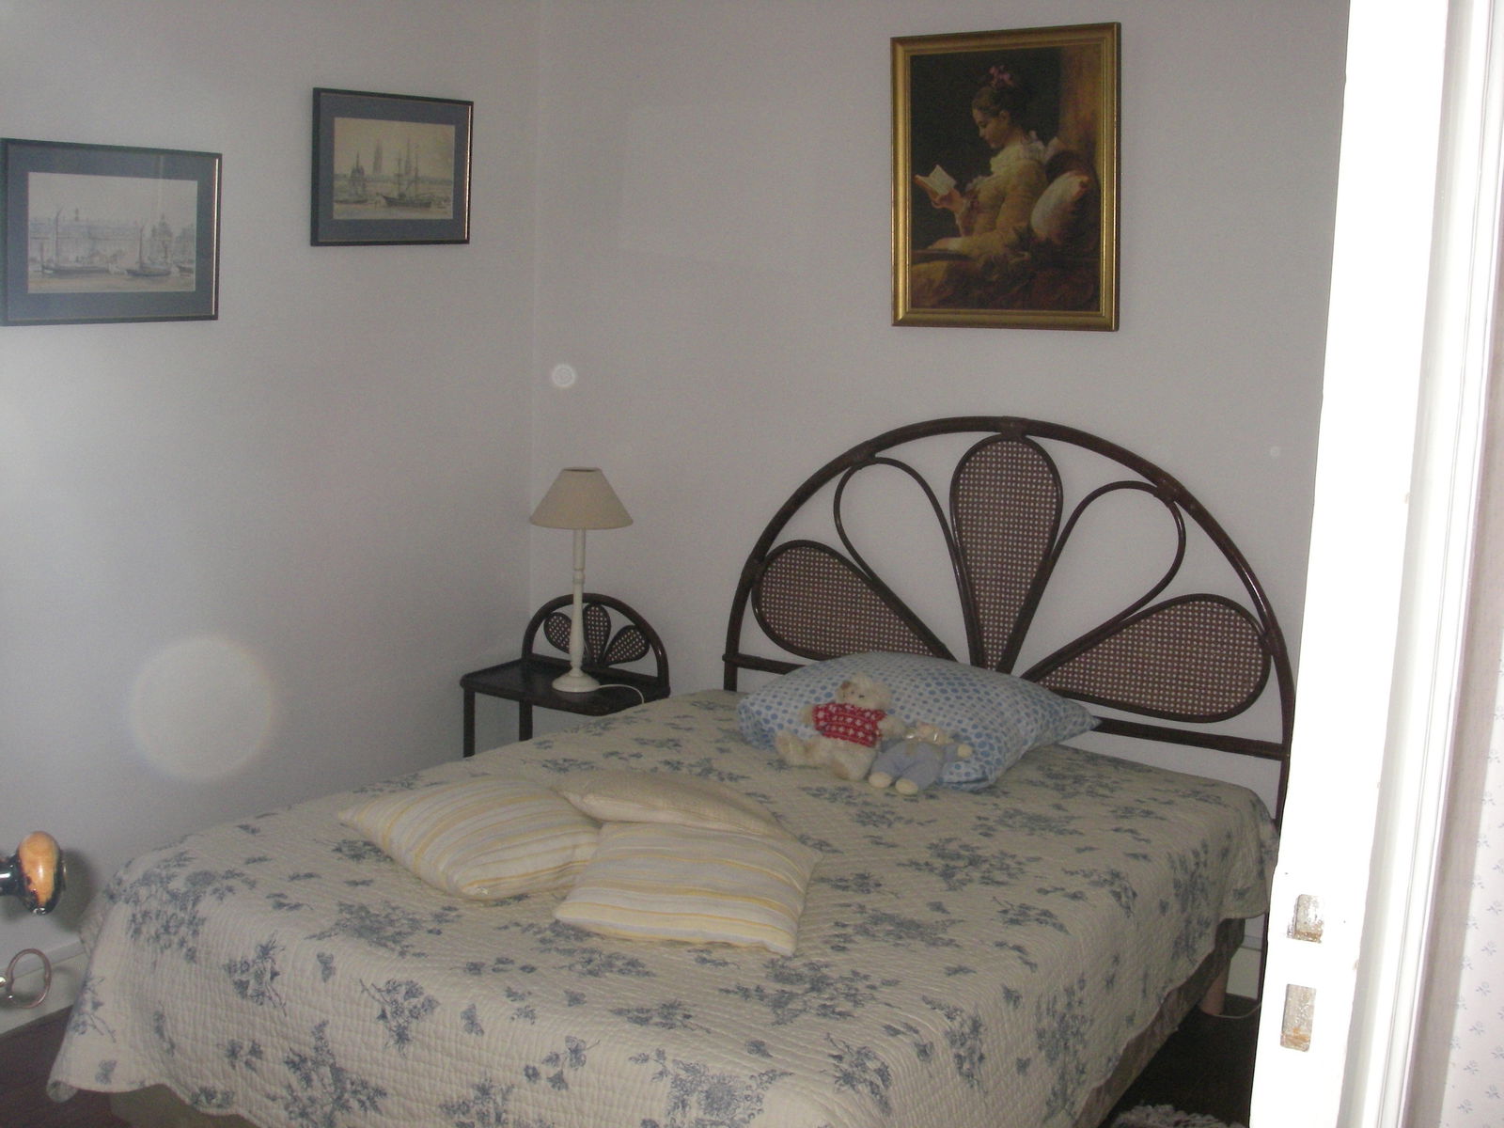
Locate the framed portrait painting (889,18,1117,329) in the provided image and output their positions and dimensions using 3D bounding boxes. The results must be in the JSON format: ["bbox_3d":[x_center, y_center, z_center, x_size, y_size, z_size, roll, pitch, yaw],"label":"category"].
[{"bbox_3d":[0.573,-0.874,3.788,0.557,0.665,0.040,6,15,31],"label":"framed portrait painting"}]

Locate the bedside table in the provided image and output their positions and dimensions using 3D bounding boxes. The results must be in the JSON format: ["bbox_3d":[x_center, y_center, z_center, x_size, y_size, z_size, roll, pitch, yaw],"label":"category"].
[{"bbox_3d":[-0.510,0.465,4.478,0.495,0.730,0.330,8,13,30],"label":"bedside table"}]

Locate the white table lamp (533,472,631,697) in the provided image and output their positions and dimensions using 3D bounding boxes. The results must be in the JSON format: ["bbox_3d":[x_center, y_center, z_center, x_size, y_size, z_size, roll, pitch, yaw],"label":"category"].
[{"bbox_3d":[-0.465,0.040,4.417,0.272,0.600,0.272,1,11,0],"label":"white table lamp"}]

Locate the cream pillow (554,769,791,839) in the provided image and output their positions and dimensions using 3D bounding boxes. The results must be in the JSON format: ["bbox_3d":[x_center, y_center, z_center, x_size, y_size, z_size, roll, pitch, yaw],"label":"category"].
[{"bbox_3d":[-0.130,0.474,3.261,0.470,0.125,0.380,8,8,30],"label":"cream pillow"}]

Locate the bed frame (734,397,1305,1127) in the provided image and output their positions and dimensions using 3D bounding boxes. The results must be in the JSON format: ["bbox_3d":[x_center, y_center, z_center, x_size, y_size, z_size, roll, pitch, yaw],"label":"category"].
[{"bbox_3d":[0.066,0.434,3.197,1.480,1.302,1.945,8,13,30],"label":"bed frame"}]

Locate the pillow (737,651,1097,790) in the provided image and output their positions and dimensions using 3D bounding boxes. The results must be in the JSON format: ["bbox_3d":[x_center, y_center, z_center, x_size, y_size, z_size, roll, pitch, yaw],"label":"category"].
[{"bbox_3d":[0.360,0.340,3.833,0.690,0.180,0.470,8,21,30],"label":"pillow"}]

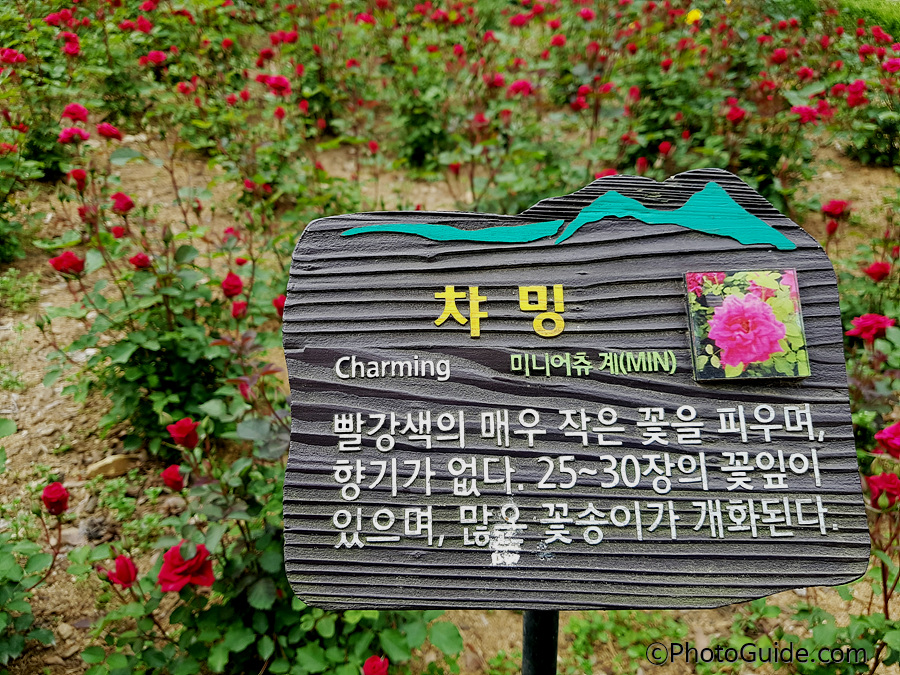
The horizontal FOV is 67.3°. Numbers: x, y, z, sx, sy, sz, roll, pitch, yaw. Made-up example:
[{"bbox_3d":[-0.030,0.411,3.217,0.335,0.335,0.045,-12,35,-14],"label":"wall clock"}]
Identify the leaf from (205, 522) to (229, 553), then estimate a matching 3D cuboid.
[{"bbox_3d":[-0.263,0.226,0.760,0.028,0.010,0.038,-22,68,-23],"label":"leaf"}]

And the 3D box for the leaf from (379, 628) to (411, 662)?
[{"bbox_3d":[-0.077,0.433,0.950,0.041,0.009,0.051,-37,64,-27],"label":"leaf"}]

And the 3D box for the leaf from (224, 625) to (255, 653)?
[{"bbox_3d":[-0.296,0.423,0.950,0.041,0.009,0.036,-14,55,-22],"label":"leaf"}]

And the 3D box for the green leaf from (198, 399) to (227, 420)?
[{"bbox_3d":[-0.334,0.101,0.950,0.040,0.010,0.034,-19,73,-20],"label":"green leaf"}]

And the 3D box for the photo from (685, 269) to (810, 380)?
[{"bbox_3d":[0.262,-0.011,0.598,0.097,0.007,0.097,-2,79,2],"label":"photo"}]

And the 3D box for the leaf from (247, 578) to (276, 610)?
[{"bbox_3d":[-0.255,0.348,0.920,0.037,0.009,0.044,-1,60,-13],"label":"leaf"}]

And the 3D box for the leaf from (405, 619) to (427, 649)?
[{"bbox_3d":[-0.046,0.394,0.900,0.030,0.010,0.041,-8,57,-6],"label":"leaf"}]

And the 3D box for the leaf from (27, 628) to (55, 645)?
[{"bbox_3d":[-0.648,0.473,1.070,0.043,0.009,0.022,21,45,3],"label":"leaf"}]

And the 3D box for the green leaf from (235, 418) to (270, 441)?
[{"bbox_3d":[-0.262,0.124,0.900,0.044,0.009,0.035,-4,59,-13],"label":"green leaf"}]

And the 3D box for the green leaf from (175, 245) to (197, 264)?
[{"bbox_3d":[-0.507,-0.160,1.300,0.040,0.009,0.048,33,62,2],"label":"green leaf"}]

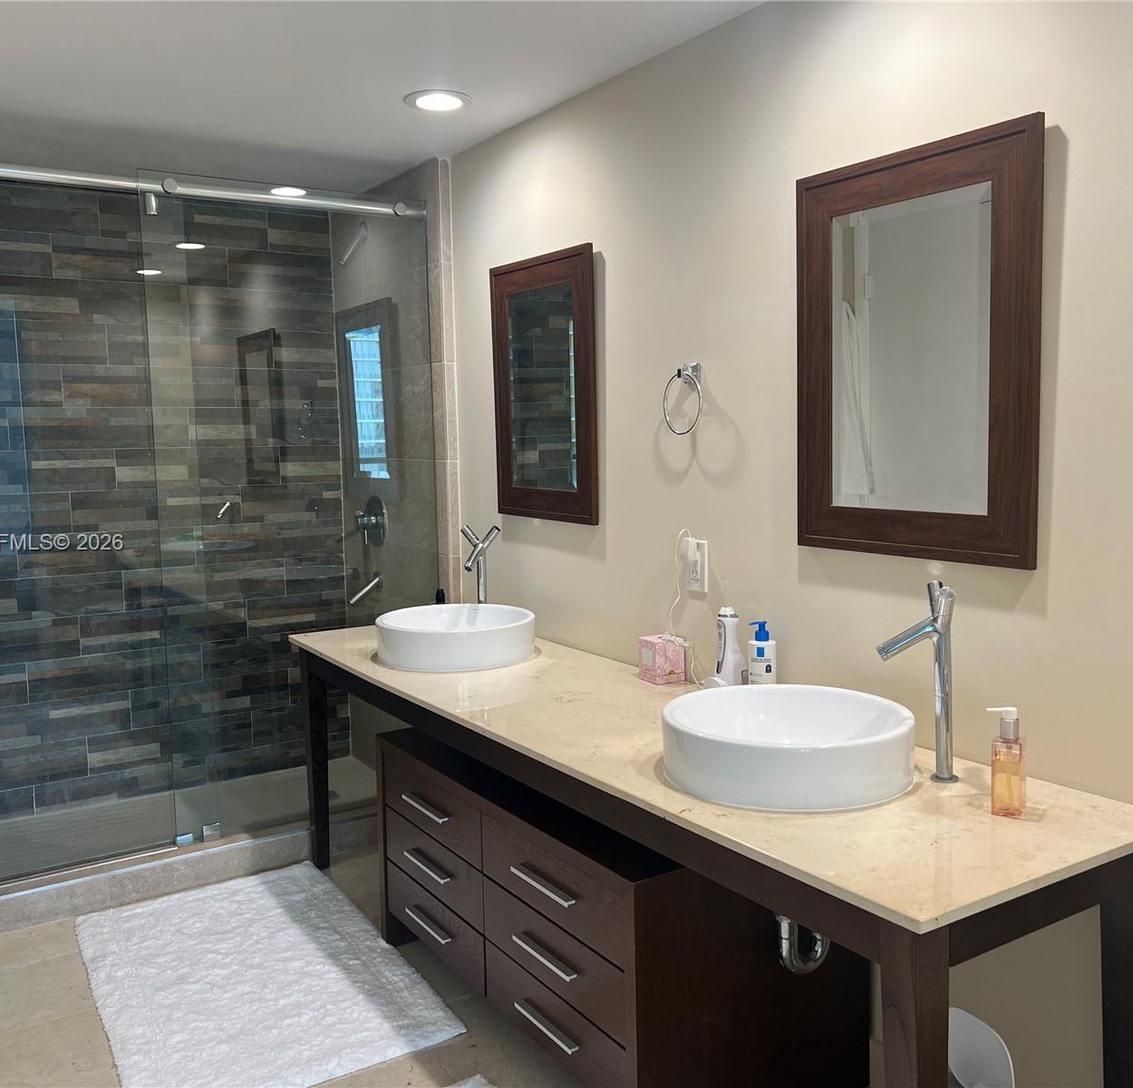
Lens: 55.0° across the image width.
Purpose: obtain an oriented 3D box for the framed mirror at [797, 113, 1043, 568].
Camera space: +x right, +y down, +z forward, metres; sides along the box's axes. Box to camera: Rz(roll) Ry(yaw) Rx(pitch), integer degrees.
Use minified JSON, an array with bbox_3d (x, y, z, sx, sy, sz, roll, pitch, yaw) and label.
[{"bbox_3d":[0.639,-0.353,2.056,0.023,0.757,0.556,-5,7,-32],"label":"framed mirror"}]

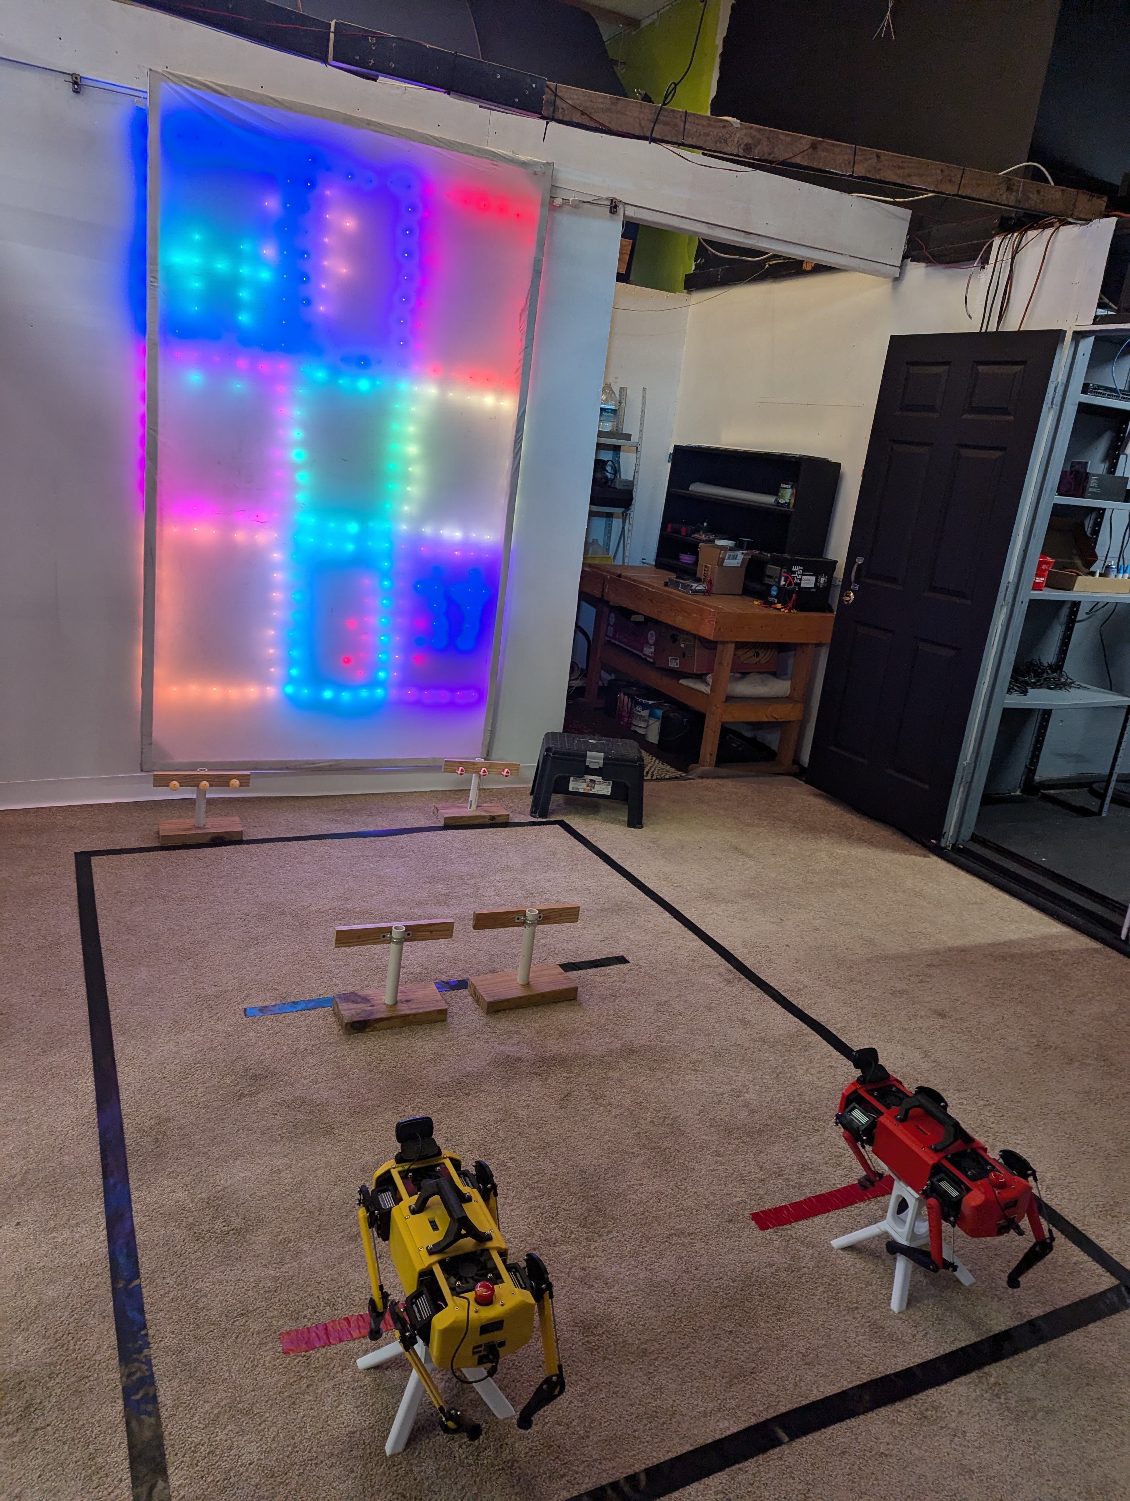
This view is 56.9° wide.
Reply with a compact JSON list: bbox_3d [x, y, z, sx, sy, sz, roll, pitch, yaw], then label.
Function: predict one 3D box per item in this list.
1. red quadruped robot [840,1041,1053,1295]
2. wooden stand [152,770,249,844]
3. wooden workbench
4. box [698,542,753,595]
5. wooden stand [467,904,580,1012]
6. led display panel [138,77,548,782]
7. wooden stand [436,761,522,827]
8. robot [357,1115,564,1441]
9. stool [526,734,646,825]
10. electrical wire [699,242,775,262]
[{"bbox_3d":[0.689,0.819,2.040,0.250,0.325,0.410,-1,17,-27],"label":"red quadruped robot"},{"bbox_3d":[-1.297,0.191,3.725,0.325,0.248,0.135,-1,17,-27],"label":"wooden stand"},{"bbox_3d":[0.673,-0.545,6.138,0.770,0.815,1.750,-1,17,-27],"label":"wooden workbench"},{"bbox_3d":[0.911,-1.044,6.080,0.240,0.240,0.180,-4,19,-33],"label":"box"},{"bbox_3d":[-0.102,0.564,2.889,0.320,0.254,0.138,-1,17,-27],"label":"wooden stand"},{"bbox_3d":[-0.824,-1.047,3.938,1.410,2.360,0.070,-1,17,-27],"label":"led display panel"},{"bbox_3d":[-0.350,0.161,4.229,0.325,0.252,0.135,-1,17,-27],"label":"wooden stand"},{"bbox_3d":[-0.183,0.829,1.613,0.240,0.335,0.405,-1,17,-27],"label":"robot"},{"bbox_3d":[0.108,0.120,4.492,0.475,0.295,0.300,6,16,-4],"label":"stool"},{"bbox_3d":[0.934,-2.716,5.650,0.480,0.070,0.050,-1,17,-27],"label":"electrical wire"}]

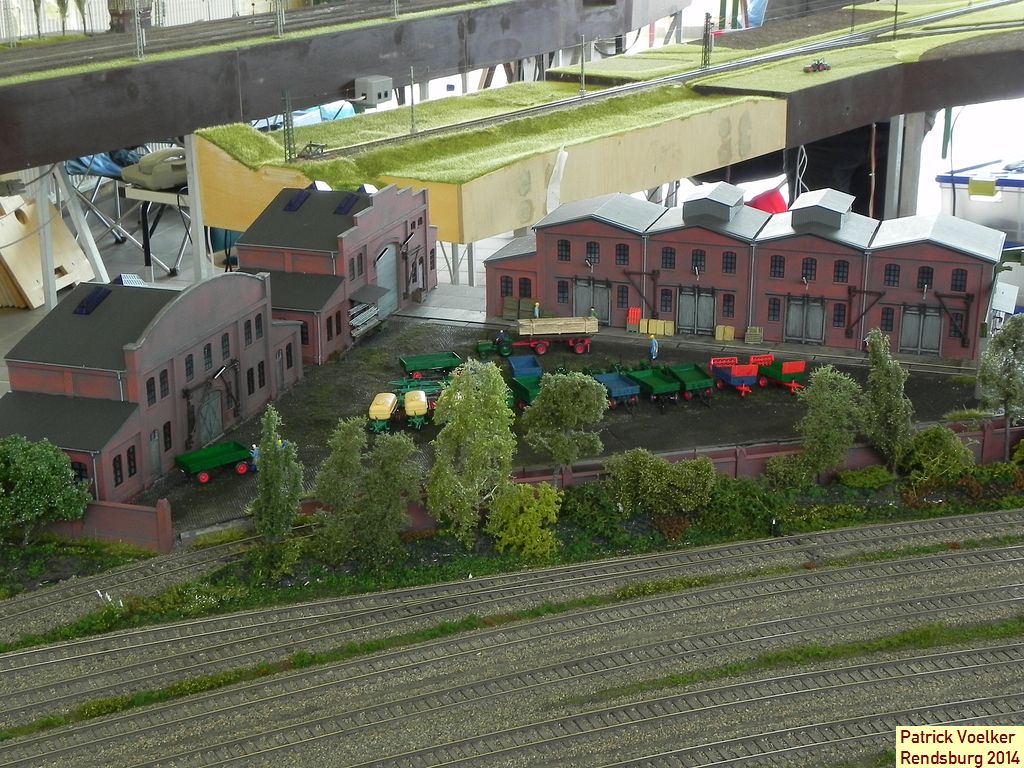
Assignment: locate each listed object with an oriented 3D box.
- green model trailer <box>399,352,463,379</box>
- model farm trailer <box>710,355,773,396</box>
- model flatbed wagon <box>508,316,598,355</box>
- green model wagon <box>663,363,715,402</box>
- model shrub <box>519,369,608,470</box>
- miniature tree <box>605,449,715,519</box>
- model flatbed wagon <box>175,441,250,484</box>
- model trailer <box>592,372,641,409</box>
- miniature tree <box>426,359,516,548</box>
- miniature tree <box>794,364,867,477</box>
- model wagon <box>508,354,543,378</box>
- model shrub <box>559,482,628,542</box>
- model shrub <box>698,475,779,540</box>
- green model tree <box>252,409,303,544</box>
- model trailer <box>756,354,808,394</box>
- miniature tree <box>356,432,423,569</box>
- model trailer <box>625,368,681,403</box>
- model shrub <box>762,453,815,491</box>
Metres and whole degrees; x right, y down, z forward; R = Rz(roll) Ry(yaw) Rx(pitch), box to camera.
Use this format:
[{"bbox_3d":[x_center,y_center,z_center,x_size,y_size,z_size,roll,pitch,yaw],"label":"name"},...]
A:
[{"bbox_3d":[-0.066,-0.014,1.428,0.050,0.017,0.021,-6,20,-15],"label":"green model trailer"},{"bbox_3d":[0.182,-0.006,1.396,0.024,0.021,0.047,-7,20,-19],"label":"model farm trailer"},{"bbox_3d":[0.036,-0.043,1.475,0.074,0.029,0.020,-2,19,-6],"label":"model flatbed wagon"},{"bbox_3d":[0.143,-0.001,1.368,0.022,0.017,0.042,-5,19,-15],"label":"green model wagon"},{"bbox_3d":[0.034,0.041,1.139,0.057,0.106,0.051,0,19,2],"label":"model shrub"},{"bbox_3d":[0.100,0.067,1.159,0.072,0.045,0.037,2,19,5],"label":"miniature tree"},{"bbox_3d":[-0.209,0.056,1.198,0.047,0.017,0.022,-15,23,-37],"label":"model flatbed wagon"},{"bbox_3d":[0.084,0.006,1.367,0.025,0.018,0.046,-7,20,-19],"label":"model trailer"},{"bbox_3d":[-0.027,0.045,1.105,0.057,0.127,0.052,0,18,0],"label":"miniature tree"},{"bbox_3d":[0.222,0.030,1.192,0.049,0.092,0.044,3,19,10],"label":"miniature tree"},{"bbox_3d":[0.012,-0.009,1.412,0.024,0.018,0.038,-3,19,-9],"label":"model wagon"},{"bbox_3d":[0.054,0.083,1.129,0.045,0.035,0.036,1,19,3],"label":"model shrub"},{"bbox_3d":[0.152,0.078,1.149,0.053,0.034,0.046,0,18,0],"label":"model shrub"},{"bbox_3d":[-0.148,0.063,1.079,0.033,0.104,0.028,-3,19,-7],"label":"green model tree"},{"bbox_3d":[0.216,-0.008,1.379,0.022,0.025,0.050,-14,23,-36],"label":"model trailer"},{"bbox_3d":[-0.078,0.071,1.092,0.041,0.084,0.040,0,18,0],"label":"miniature tree"},{"bbox_3d":[0.112,0.003,1.358,0.023,0.017,0.042,-9,20,-25],"label":"model trailer"},{"bbox_3d":[0.195,0.061,1.213,0.035,0.026,0.031,0,18,0],"label":"model shrub"}]

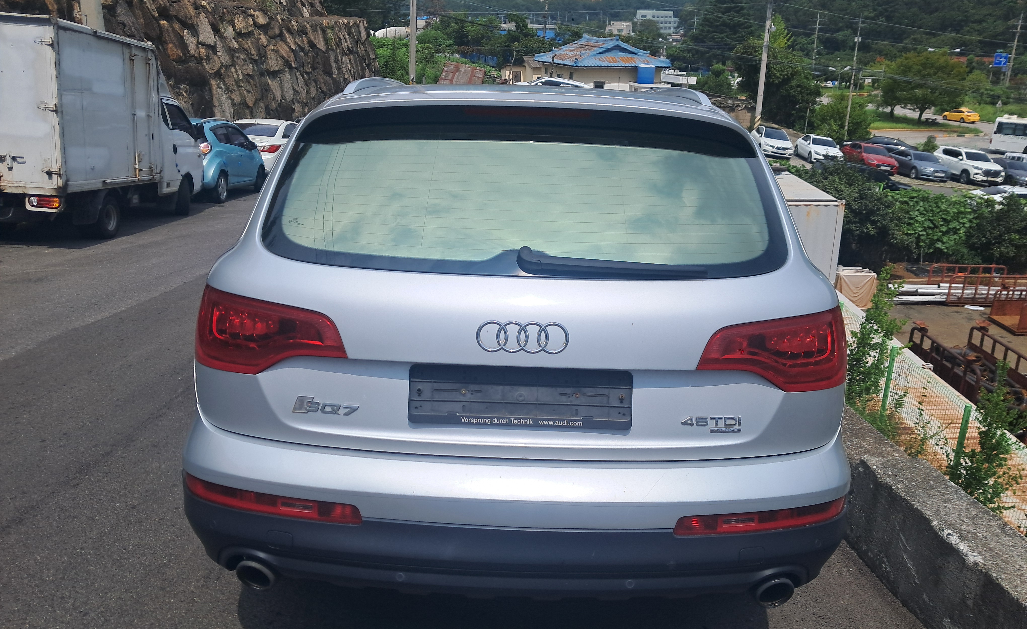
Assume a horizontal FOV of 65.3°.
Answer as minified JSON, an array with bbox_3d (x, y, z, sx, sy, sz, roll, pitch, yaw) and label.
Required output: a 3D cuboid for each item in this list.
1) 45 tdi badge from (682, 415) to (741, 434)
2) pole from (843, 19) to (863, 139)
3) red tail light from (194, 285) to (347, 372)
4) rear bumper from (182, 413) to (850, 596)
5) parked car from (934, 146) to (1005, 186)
[{"bbox_3d":[0.483,0.269,1.958,0.146,0.045,0.008,1,14,-4],"label":"45 tdi badge"},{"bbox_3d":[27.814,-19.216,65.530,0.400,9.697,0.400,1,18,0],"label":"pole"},{"bbox_3d":[-0.646,0.030,2.095,0.470,0.210,0.310,2,13,0],"label":"red tail light"},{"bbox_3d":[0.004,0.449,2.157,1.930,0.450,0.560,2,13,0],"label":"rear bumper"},{"bbox_3d":[26.848,-8.834,47.319,1.960,1.820,4.850,2,18,-2],"label":"parked car"}]

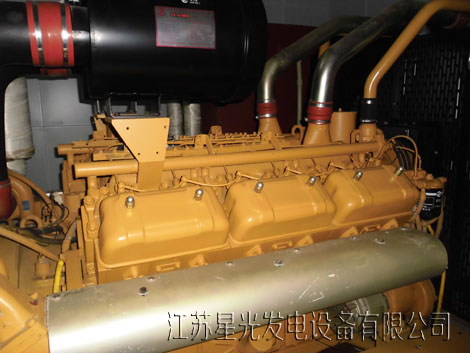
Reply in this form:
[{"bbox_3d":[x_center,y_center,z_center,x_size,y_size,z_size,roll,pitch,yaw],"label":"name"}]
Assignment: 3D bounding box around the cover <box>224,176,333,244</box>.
[{"bbox_3d":[0.131,0.066,1.012,0.330,0.126,0.152,-6,49,-22],"label":"cover"}]

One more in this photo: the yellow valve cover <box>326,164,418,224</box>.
[{"bbox_3d":[0.440,0.035,1.139,0.330,0.126,0.152,-6,49,-22],"label":"yellow valve cover"}]

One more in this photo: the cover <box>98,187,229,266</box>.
[{"bbox_3d":[-0.177,0.097,0.884,0.330,0.126,0.152,-6,49,-22],"label":"cover"}]

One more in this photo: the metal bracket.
[{"bbox_3d":[-0.256,-0.049,0.993,0.154,0.228,0.091,-6,12,-22],"label":"metal bracket"}]

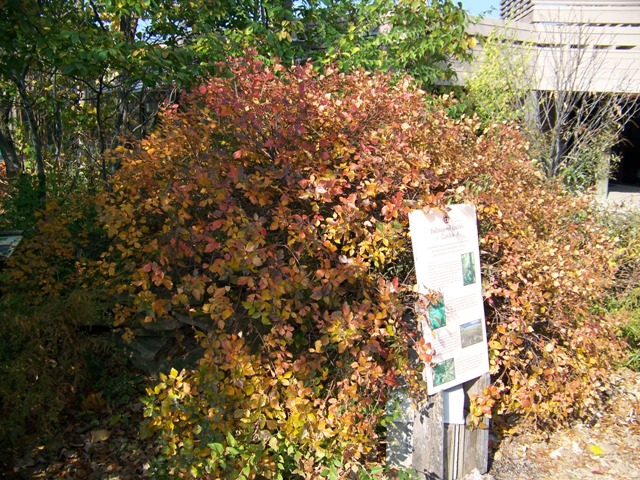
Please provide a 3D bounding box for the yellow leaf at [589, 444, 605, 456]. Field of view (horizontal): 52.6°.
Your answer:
[{"bbox_3d":[1.423,1.079,3.320,0.068,0.016,0.095,0,10,-1],"label":"yellow leaf"}]

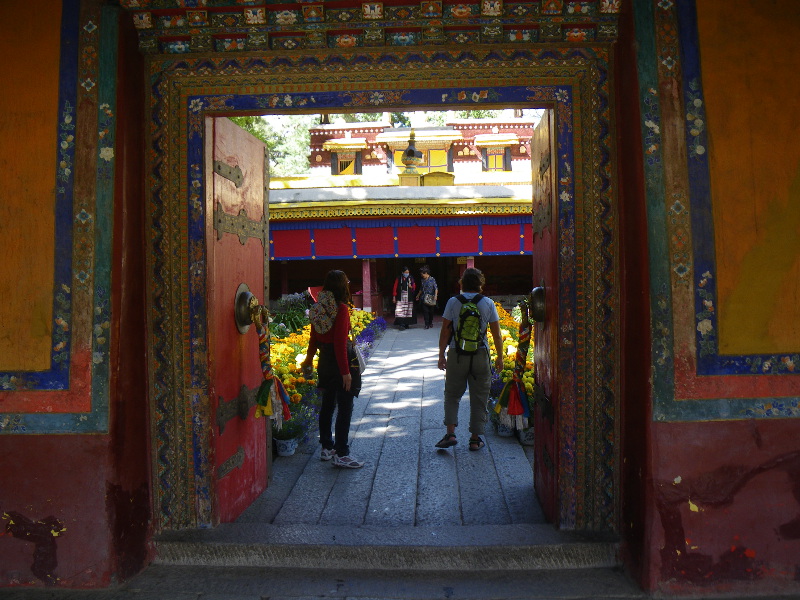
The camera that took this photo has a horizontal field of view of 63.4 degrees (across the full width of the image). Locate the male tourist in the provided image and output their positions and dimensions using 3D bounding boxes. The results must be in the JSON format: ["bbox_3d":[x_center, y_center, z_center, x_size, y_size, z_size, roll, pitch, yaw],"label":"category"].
[{"bbox_3d":[0.652,0.539,6.070,0.650,1.710,0.460,-1,2,2],"label":"male tourist"}]

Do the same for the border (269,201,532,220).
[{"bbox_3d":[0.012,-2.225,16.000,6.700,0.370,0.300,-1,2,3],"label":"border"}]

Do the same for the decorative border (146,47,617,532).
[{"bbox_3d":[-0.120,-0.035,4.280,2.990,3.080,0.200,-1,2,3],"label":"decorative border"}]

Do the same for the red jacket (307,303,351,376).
[{"bbox_3d":[-0.621,0.343,5.620,0.420,0.630,0.270,1,3,38],"label":"red jacket"}]

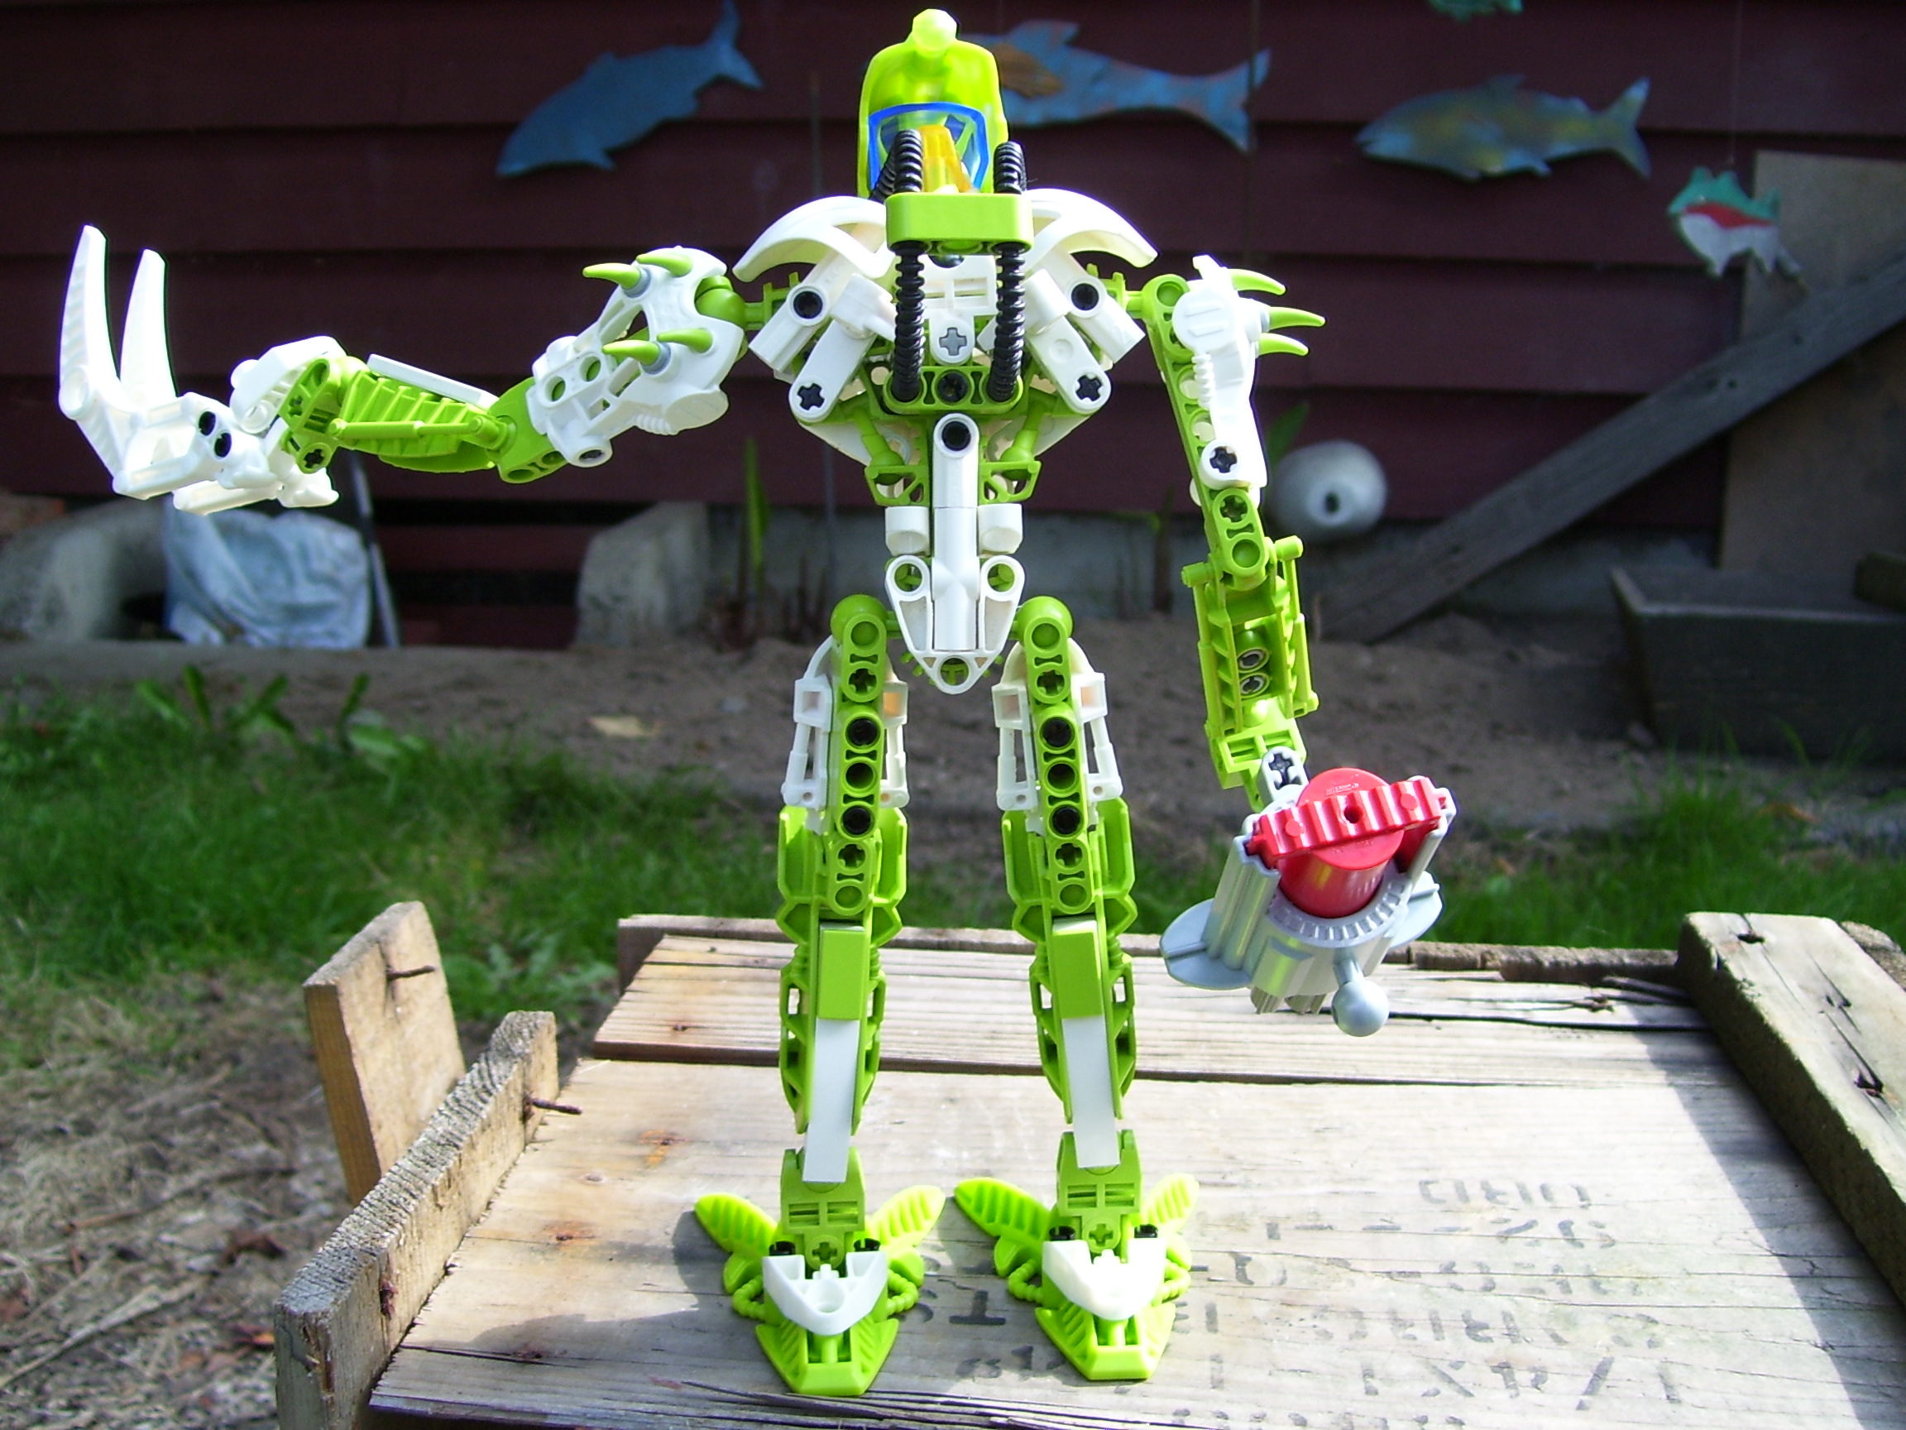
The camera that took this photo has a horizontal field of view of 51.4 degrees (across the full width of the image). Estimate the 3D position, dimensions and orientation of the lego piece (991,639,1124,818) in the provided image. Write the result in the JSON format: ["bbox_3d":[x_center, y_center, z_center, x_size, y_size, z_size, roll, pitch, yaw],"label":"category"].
[{"bbox_3d":[0.019,0.002,0.360,0.024,0.034,0.015,0,13,0],"label":"lego piece"}]

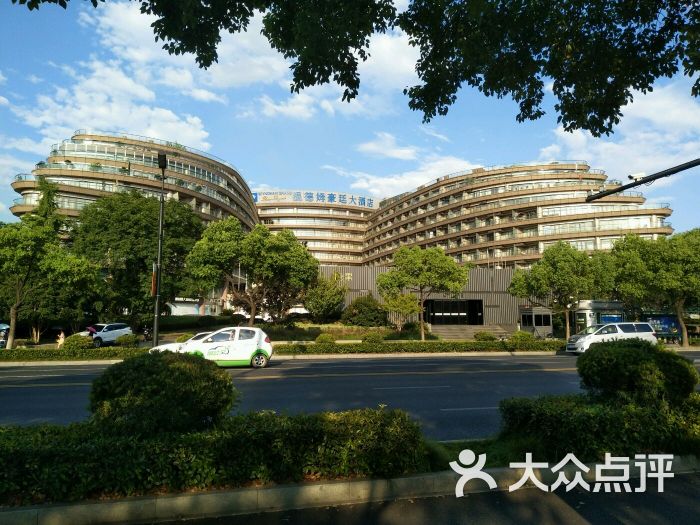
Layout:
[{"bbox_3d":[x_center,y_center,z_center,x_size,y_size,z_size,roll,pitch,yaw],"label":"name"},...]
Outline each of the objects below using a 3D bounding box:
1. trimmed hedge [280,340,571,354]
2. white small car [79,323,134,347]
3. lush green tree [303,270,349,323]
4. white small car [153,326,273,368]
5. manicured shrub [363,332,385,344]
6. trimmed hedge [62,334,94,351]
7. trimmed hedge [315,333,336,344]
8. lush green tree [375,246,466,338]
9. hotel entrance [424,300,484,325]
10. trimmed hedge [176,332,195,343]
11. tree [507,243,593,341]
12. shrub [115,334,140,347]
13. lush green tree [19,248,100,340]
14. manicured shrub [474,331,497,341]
[{"bbox_3d":[3.935,4.494,27.846,15.834,0.580,1.200,2,-7,-12],"label":"trimmed hedge"},{"bbox_3d":[-18.074,5.216,38.249,1.860,1.660,4.500,-2,-7,18],"label":"white small car"},{"bbox_3d":[-2.010,2.937,44.977,3.764,4.531,3.700,0,-7,0],"label":"lush green tree"},{"bbox_3d":[-4.898,3.282,20.256,3.900,1.510,1.640,2,-7,-15],"label":"white small car"},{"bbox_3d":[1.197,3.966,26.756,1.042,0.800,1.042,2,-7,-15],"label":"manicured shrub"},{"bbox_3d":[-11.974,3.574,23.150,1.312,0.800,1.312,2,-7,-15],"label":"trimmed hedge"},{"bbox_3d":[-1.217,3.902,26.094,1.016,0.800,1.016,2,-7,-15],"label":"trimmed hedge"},{"bbox_3d":[4.233,2.065,30.949,5.269,6.074,5.160,0,-7,0],"label":"lush green tree"},{"bbox_3d":[11.025,5.353,56.050,6.326,2.640,1.000,1,-7,-11],"label":"hotel entrance"},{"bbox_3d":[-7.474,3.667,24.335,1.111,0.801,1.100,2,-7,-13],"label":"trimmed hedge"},{"bbox_3d":[12.573,1.968,33.273,5.164,6.797,5.058,2,-7,-15],"label":"tree"},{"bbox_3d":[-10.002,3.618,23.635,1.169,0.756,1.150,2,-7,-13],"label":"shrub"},{"bbox_3d":[-20.983,2.491,37.979,5.448,6.785,5.300,0,-7,0],"label":"lush green tree"},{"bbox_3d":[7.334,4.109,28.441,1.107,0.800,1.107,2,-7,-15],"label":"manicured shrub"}]

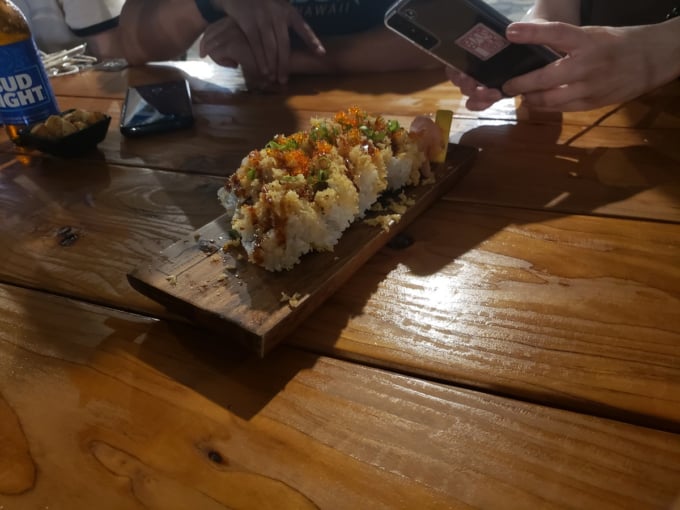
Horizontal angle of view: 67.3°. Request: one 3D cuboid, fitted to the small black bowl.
[{"bbox_3d":[-0.289,-0.128,0.549,0.068,0.027,0.071,12,38,22],"label":"small black bowl"}]

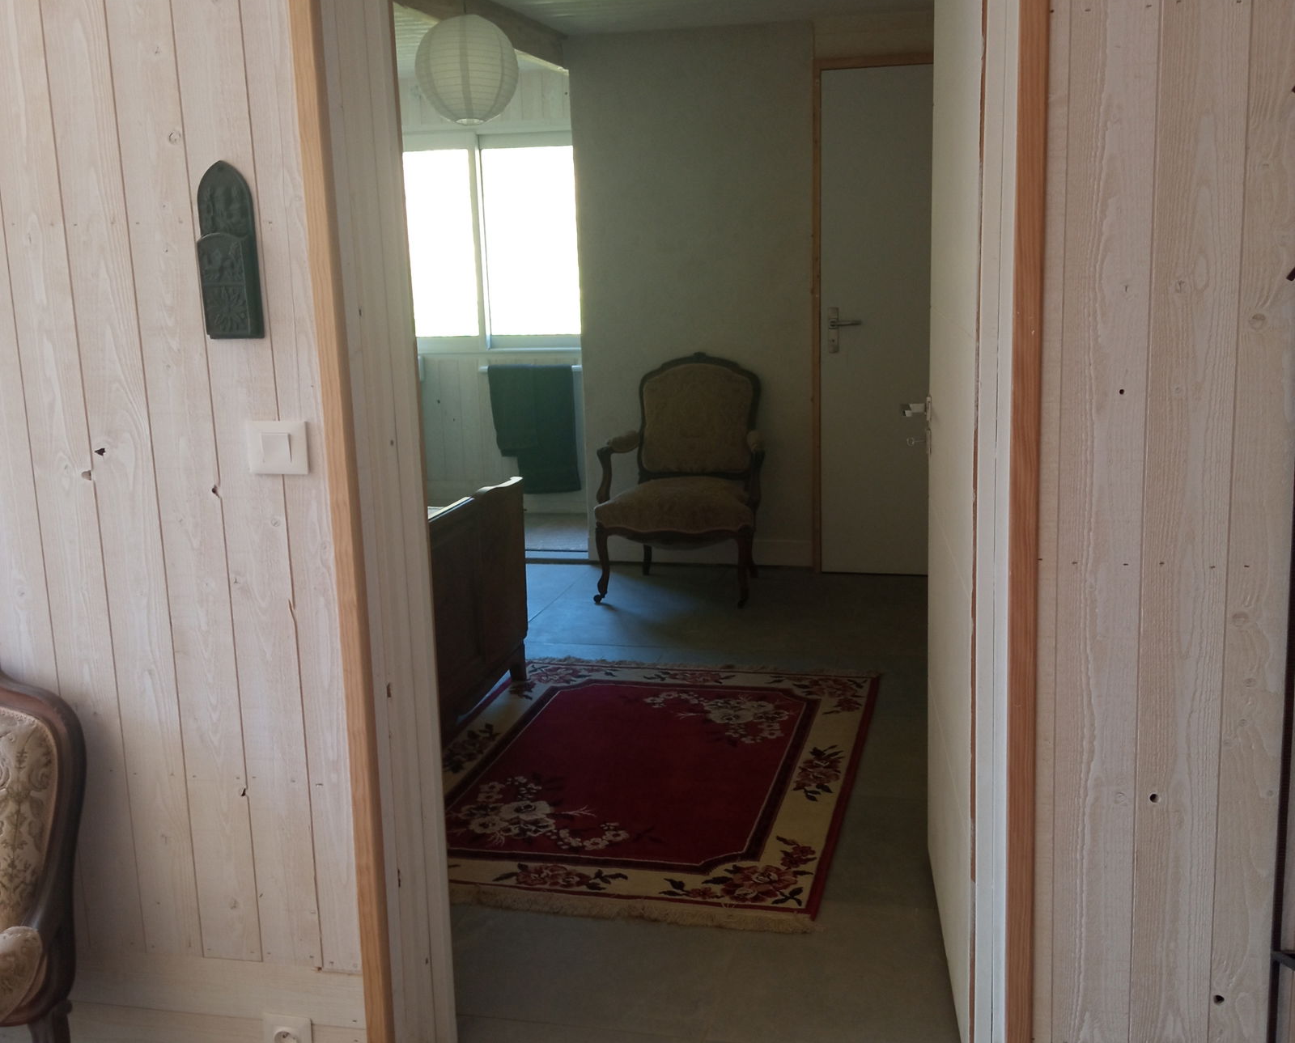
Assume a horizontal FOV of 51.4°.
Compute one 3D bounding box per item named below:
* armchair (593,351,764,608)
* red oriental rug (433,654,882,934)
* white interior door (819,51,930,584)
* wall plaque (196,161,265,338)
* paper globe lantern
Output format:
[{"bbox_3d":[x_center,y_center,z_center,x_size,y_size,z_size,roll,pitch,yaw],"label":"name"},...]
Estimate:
[{"bbox_3d":[0.155,-0.187,5.391,0.645,0.936,0.591,2,12,18],"label":"armchair"},{"bbox_3d":[-0.040,0.652,3.659,1.182,0.012,1.665,1,12,15],"label":"red oriental rug"},{"bbox_3d":[1.081,-0.762,5.333,0.778,2.005,0.039,1,12,13],"label":"white interior door"},{"bbox_3d":[-0.618,-0.395,1.965,0.092,0.252,0.037,1,12,13],"label":"wall plaque"},{"bbox_3d":[-0.571,-1.448,4.338,0.343,0.340,0.343,1,12,13],"label":"paper globe lantern"}]

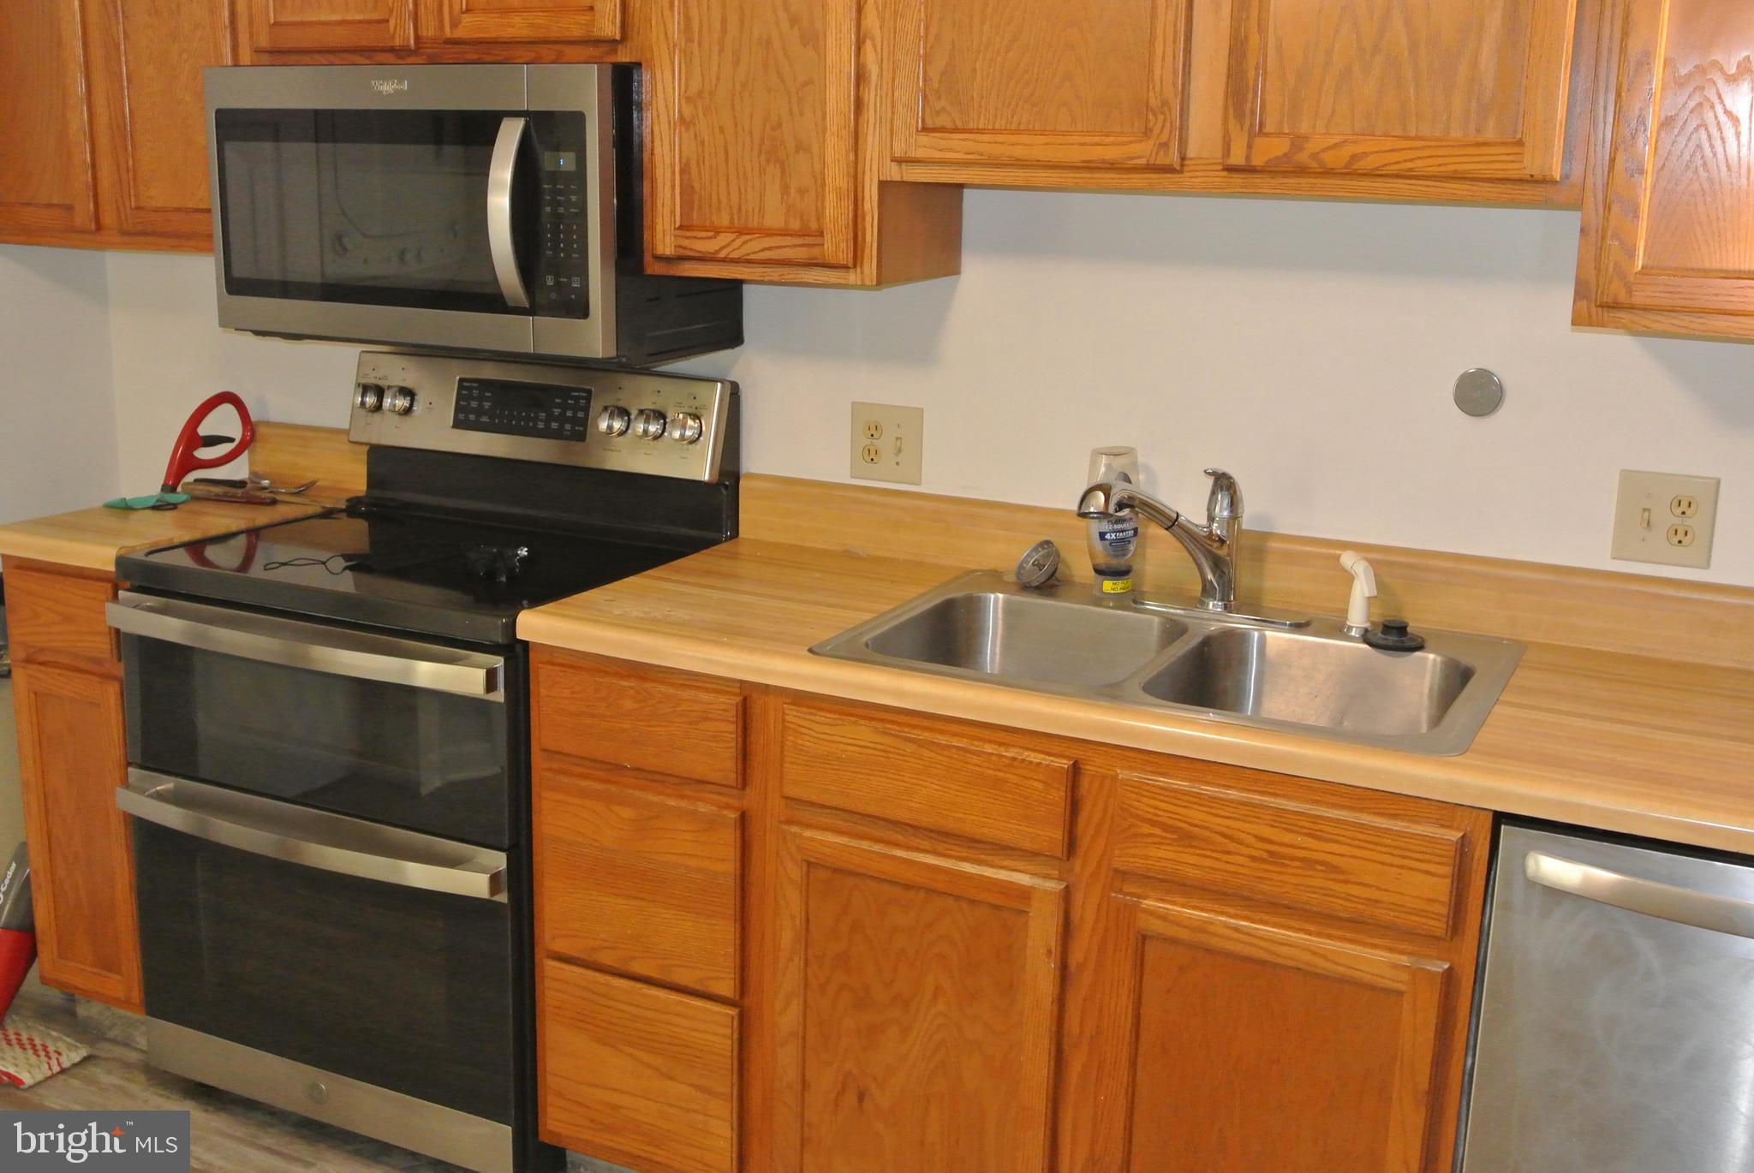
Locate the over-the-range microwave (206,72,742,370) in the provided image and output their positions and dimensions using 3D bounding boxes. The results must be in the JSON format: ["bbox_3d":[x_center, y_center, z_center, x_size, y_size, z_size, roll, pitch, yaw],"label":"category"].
[{"bbox_3d":[-0.637,-0.607,3.025,0.754,0.417,0.398,8,15,26],"label":"over-the-range microwave"}]

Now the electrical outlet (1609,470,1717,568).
[{"bbox_3d":[1.028,-0.087,2.481,0.122,0.120,0.012,8,15,26],"label":"electrical outlet"}]

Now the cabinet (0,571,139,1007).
[{"bbox_3d":[-1.170,0.283,3.393,0.300,0.785,0.605,8,15,26],"label":"cabinet"}]

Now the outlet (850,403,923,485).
[{"bbox_3d":[0.014,-0.224,2.989,0.122,0.120,0.012,8,15,26],"label":"outlet"}]

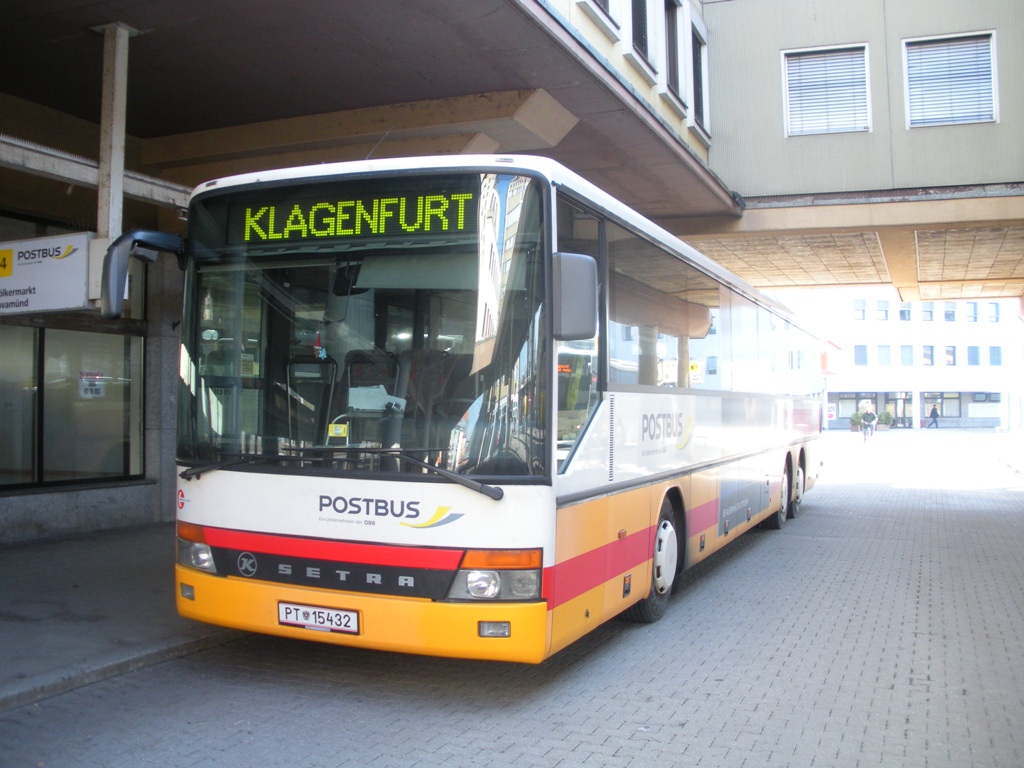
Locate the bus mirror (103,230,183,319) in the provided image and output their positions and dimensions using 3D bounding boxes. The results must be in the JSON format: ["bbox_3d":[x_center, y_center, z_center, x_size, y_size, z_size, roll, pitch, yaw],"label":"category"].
[{"bbox_3d":[-2.235,-0.662,6.441,0.310,0.510,0.420,-1,-2,33],"label":"bus mirror"}]

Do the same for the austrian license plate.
[{"bbox_3d":[-1.079,1.315,5.962,0.525,0.125,0.020,-1,-1,23],"label":"austrian license plate"}]

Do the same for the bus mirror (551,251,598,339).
[{"bbox_3d":[0.337,-0.470,5.691,0.230,0.470,0.130,0,-1,12],"label":"bus mirror"}]

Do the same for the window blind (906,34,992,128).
[{"bbox_3d":[7.144,-4.929,17.350,1.340,1.410,0.080,-1,-1,20],"label":"window blind"}]

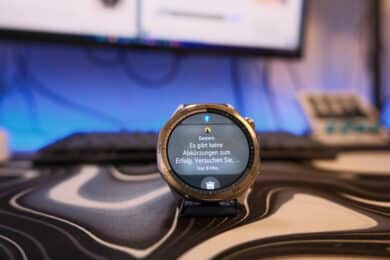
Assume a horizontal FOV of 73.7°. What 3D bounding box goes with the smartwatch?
[{"bbox_3d":[0.006,0.010,0.121,0.046,0.046,0.011,-3,-24,-9],"label":"smartwatch"}]

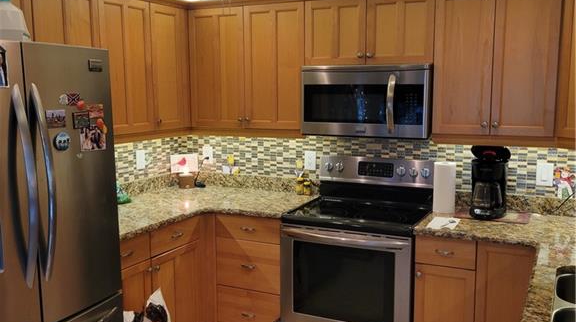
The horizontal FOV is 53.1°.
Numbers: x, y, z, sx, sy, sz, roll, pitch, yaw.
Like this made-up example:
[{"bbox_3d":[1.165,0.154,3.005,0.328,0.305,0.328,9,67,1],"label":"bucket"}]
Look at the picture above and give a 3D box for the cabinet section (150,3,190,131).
[{"bbox_3d":[-0.879,-0.597,3.738,0.318,0.767,0.380,3,8,26],"label":"cabinet section"}]

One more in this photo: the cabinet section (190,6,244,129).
[{"bbox_3d":[-0.396,-0.619,3.890,0.418,0.767,0.318,3,8,26],"label":"cabinet section"}]

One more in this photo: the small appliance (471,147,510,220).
[{"bbox_3d":[1.129,0.104,3.226,0.202,0.400,0.225,3,8,26],"label":"small appliance"}]

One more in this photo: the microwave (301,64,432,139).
[{"bbox_3d":[0.493,-0.356,3.419,0.757,0.410,0.405,3,8,27],"label":"microwave"}]

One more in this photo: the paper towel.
[{"bbox_3d":[0.891,0.150,3.268,0.120,0.286,0.120,3,8,27],"label":"paper towel"}]

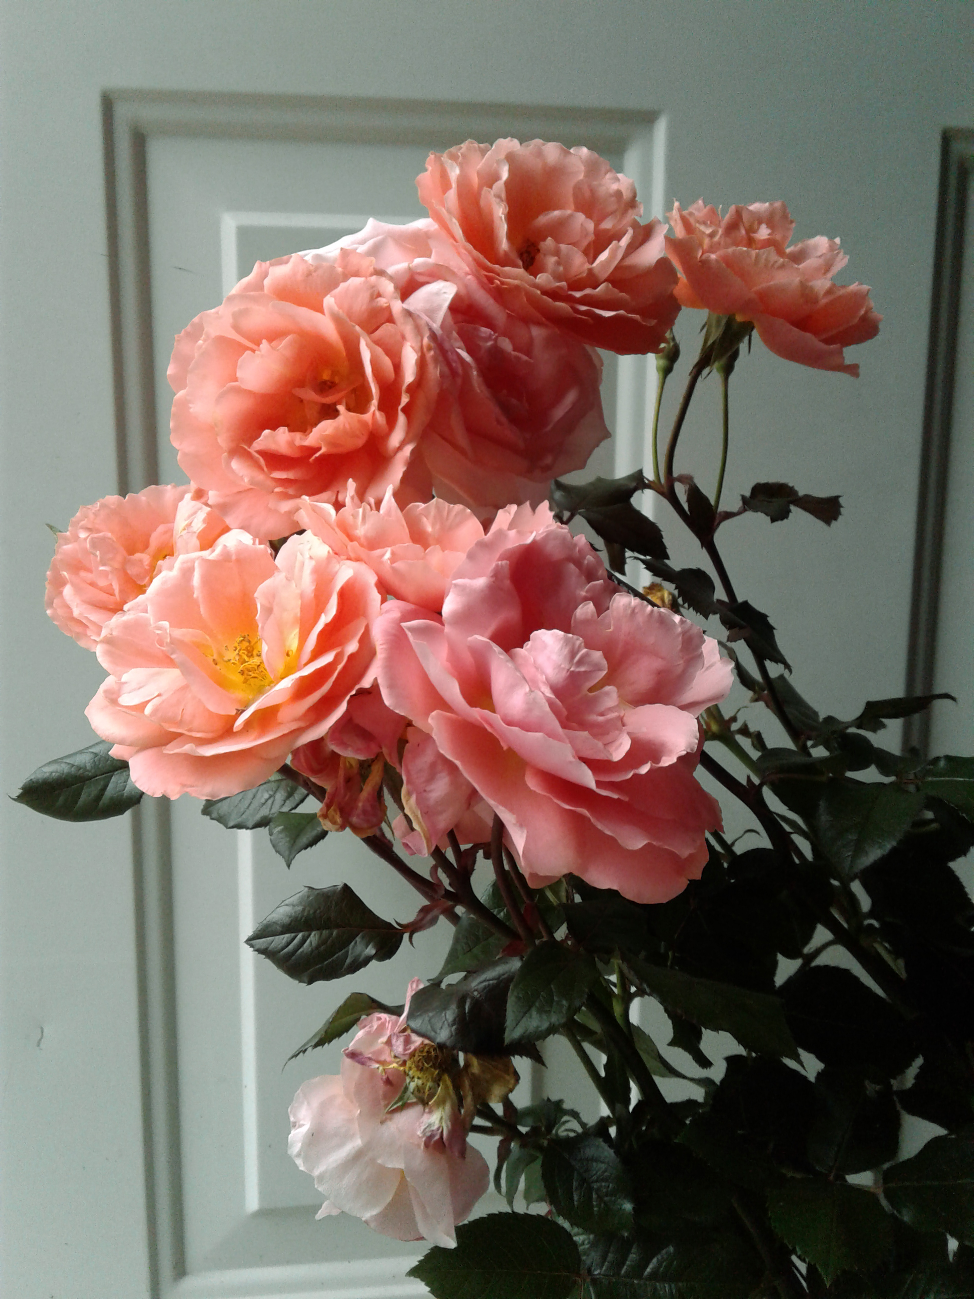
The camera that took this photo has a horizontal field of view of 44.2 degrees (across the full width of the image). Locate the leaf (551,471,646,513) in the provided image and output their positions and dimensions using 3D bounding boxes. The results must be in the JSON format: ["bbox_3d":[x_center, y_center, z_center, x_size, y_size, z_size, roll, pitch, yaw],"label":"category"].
[{"bbox_3d":[0.038,-0.054,0.410,0.032,0.011,0.024,0,26,0],"label":"leaf"}]

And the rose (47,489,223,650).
[{"bbox_3d":[-0.127,-0.029,0.440,0.070,0.070,0.050,-10,-36,14],"label":"rose"}]

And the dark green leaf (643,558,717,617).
[{"bbox_3d":[0.069,-0.022,0.430,0.034,0.010,0.019,36,41,5],"label":"dark green leaf"}]

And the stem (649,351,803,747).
[{"bbox_3d":[0.084,-0.032,0.410,0.035,0.138,0.030,-14,6,1],"label":"stem"}]

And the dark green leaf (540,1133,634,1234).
[{"bbox_3d":[0.032,0.167,0.375,0.029,0.031,0.012,-16,15,-5],"label":"dark green leaf"}]

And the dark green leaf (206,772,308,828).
[{"bbox_3d":[-0.076,0.048,0.395,0.036,0.020,0.012,2,23,5],"label":"dark green leaf"}]

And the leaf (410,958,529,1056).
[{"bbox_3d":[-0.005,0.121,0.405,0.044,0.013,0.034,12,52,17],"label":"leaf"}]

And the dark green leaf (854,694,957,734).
[{"bbox_3d":[0.153,0.024,0.440,0.039,0.012,0.020,3,18,-9],"label":"dark green leaf"}]

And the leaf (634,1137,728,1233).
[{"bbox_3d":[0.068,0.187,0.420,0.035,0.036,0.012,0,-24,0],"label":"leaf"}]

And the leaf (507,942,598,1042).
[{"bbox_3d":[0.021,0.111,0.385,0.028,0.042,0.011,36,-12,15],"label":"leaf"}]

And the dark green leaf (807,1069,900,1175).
[{"bbox_3d":[0.131,0.169,0.430,0.033,0.042,0.010,16,-28,2],"label":"dark green leaf"}]

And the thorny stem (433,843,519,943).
[{"bbox_3d":[-0.004,0.081,0.400,0.010,0.043,0.010,-43,12,0],"label":"thorny stem"}]

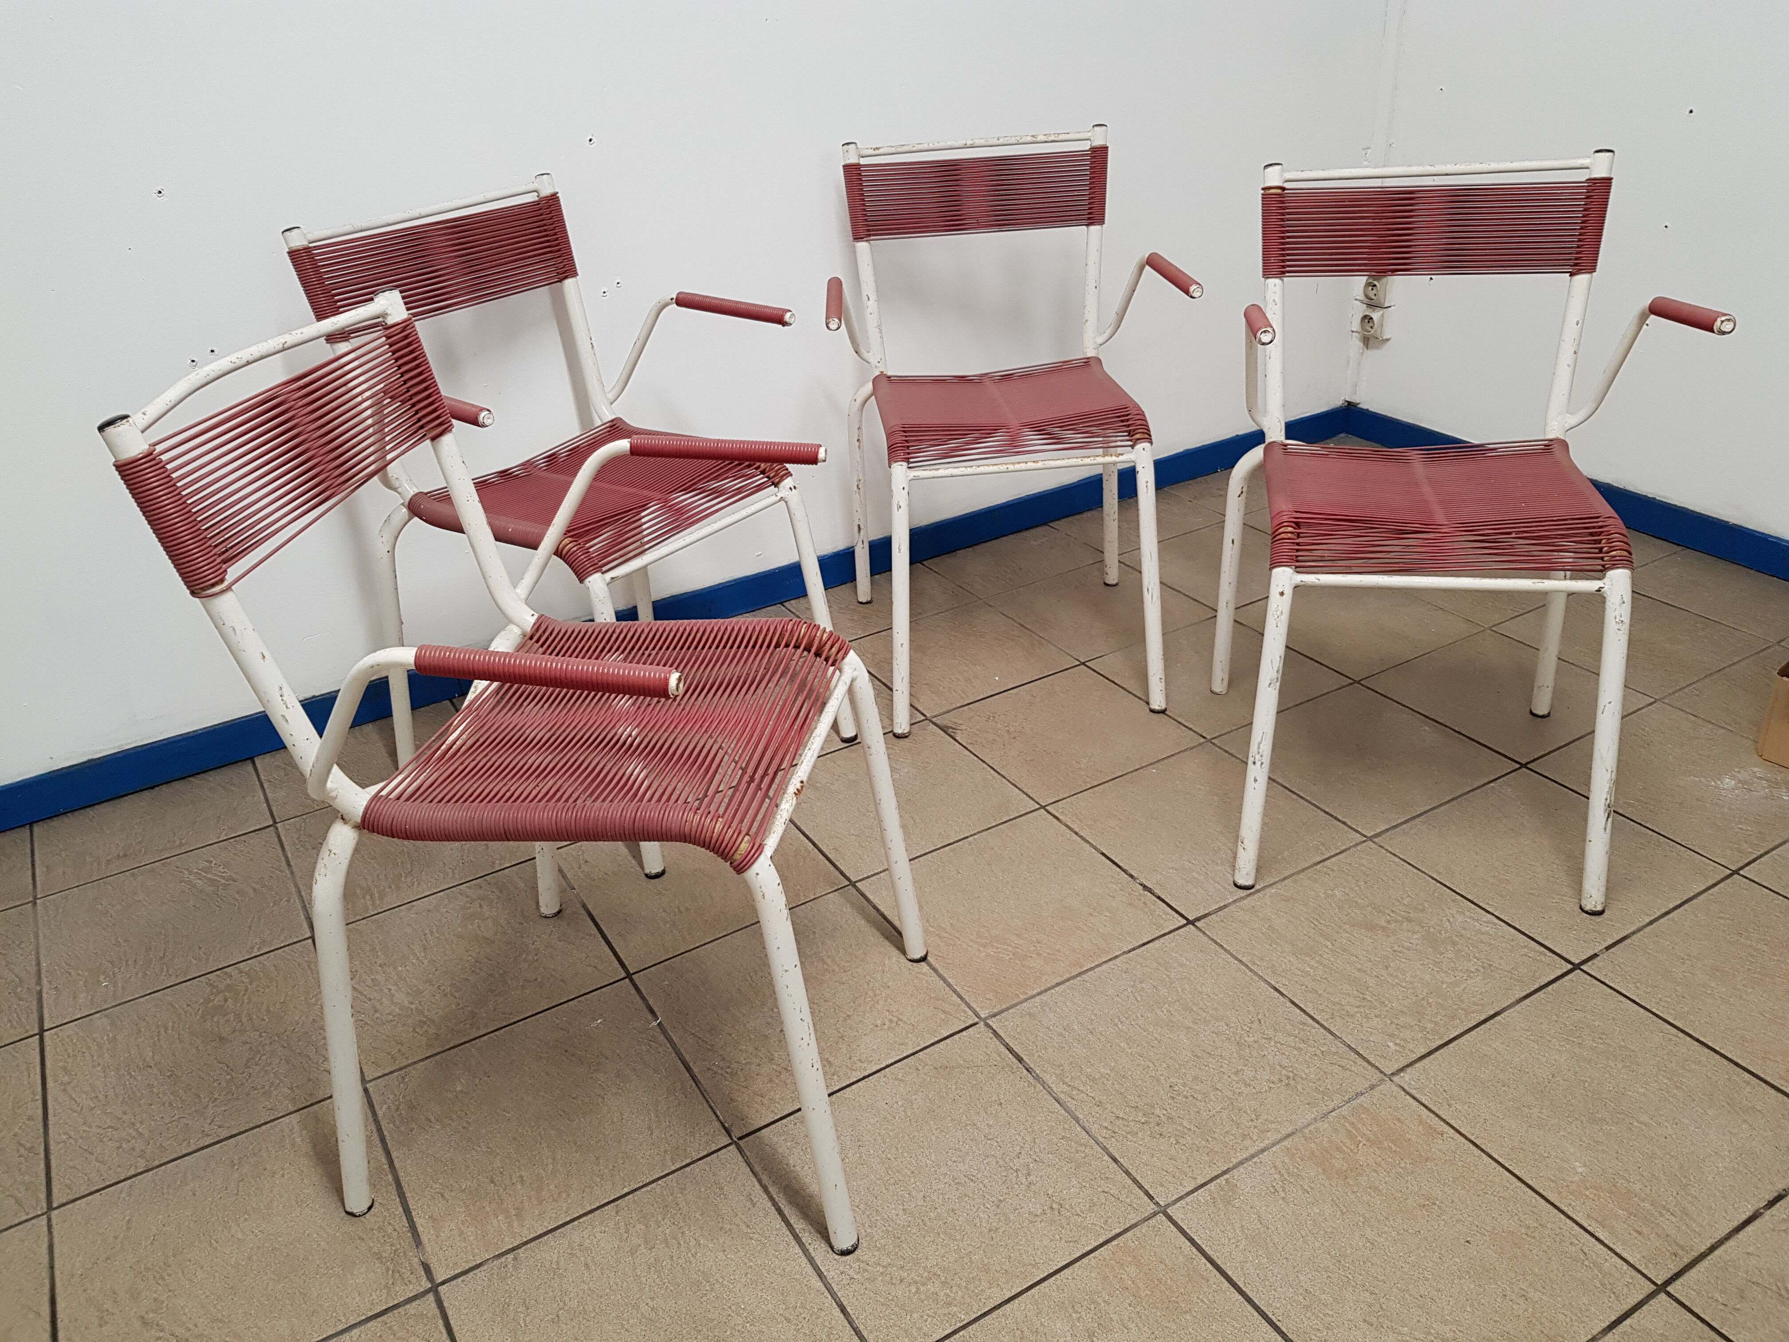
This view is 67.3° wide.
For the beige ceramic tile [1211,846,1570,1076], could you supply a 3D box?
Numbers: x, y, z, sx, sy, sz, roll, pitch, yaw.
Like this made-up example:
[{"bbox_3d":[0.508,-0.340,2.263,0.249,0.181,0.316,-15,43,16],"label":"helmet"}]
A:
[{"bbox_3d":[0.573,0.326,1.591,0.302,0.010,0.297,-18,32,-25],"label":"beige ceramic tile"}]

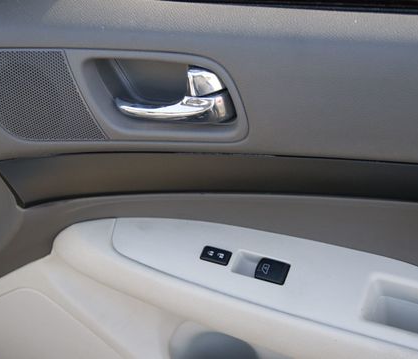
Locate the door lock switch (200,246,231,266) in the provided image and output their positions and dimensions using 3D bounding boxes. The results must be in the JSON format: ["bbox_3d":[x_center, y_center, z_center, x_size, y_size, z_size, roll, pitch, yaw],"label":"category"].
[{"bbox_3d":[0.007,0.075,0.742,0.027,0.006,0.015,14,51,11],"label":"door lock switch"}]

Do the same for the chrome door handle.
[{"bbox_3d":[-0.034,-0.083,0.755,0.119,0.050,0.036,3,26,3],"label":"chrome door handle"}]

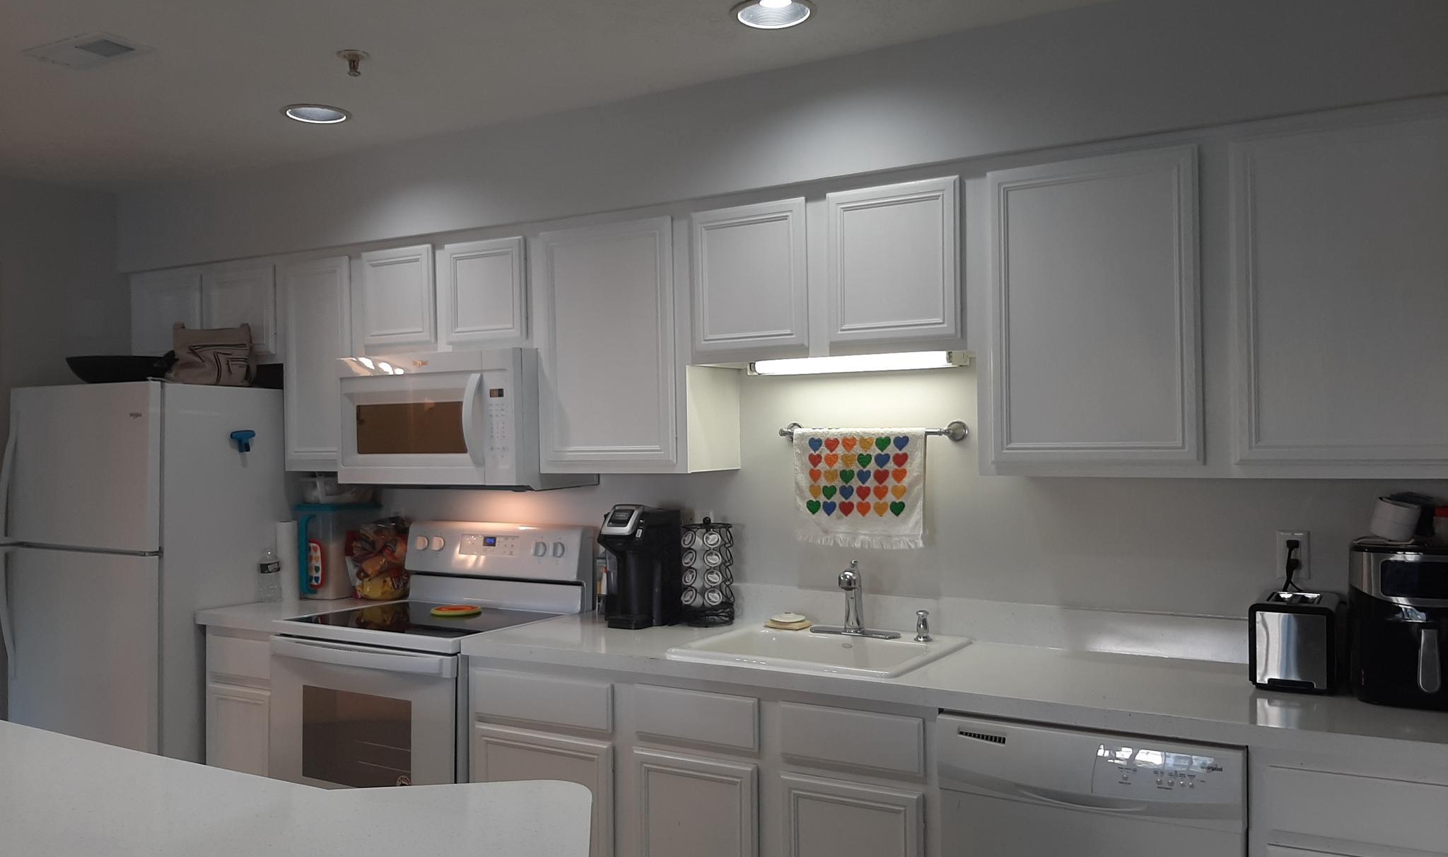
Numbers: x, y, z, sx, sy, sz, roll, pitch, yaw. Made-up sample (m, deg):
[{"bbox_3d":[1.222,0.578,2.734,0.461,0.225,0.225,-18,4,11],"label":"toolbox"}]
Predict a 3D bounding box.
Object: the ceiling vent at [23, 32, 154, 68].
[{"bbox_3d":[-1.630,-0.958,2.791,0.325,0.020,0.160,-1,-1,29],"label":"ceiling vent"}]

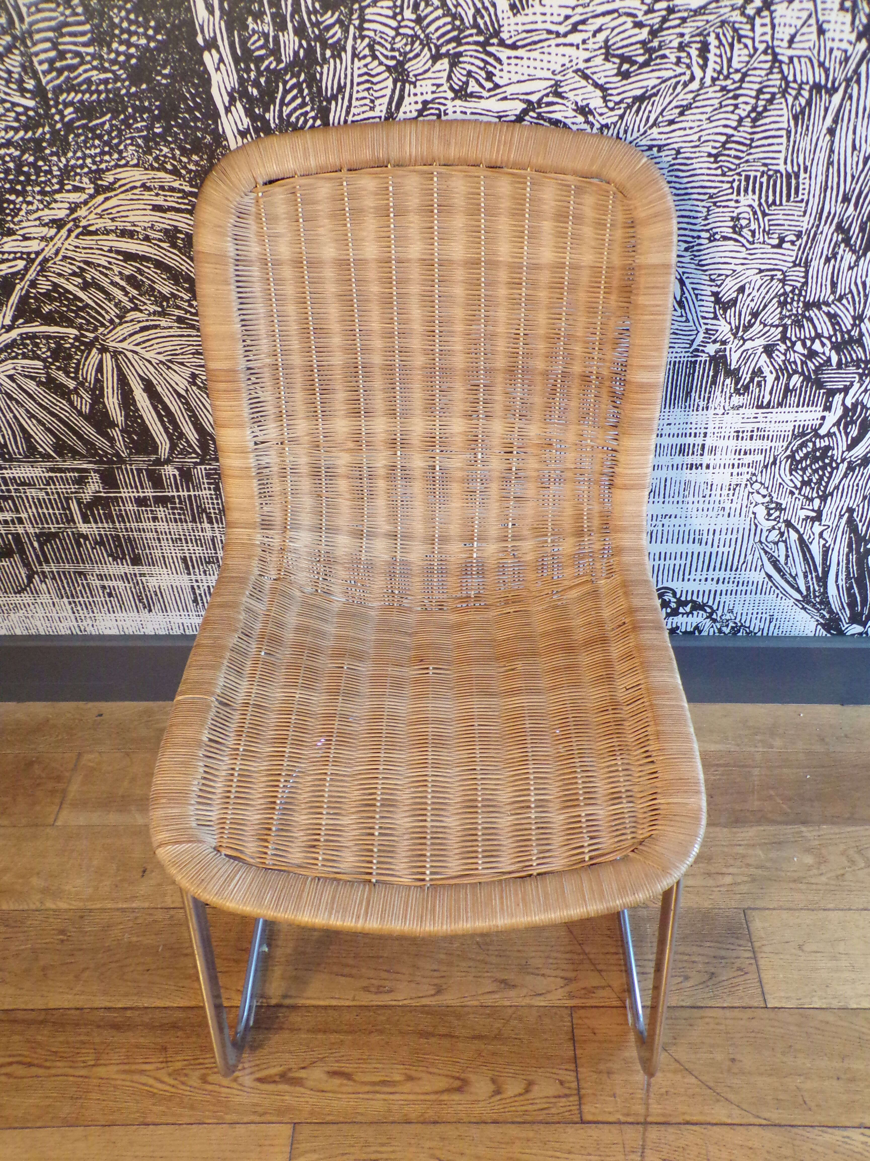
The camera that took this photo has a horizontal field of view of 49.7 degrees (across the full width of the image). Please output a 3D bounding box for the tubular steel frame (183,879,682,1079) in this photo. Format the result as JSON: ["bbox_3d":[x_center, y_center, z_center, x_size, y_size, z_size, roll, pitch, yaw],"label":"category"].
[{"bbox_3d":[0.003,0.241,1.073,0.485,0.385,0.495,0,46,2],"label":"tubular steel frame"}]

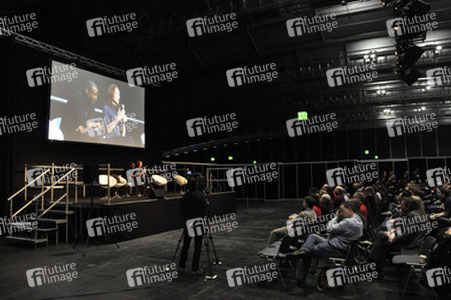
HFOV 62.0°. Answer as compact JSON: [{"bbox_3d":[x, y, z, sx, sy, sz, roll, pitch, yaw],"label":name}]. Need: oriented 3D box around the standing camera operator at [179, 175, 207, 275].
[{"bbox_3d":[-0.575,1.306,6.565,0.490,1.700,0.380,-2,-4,35],"label":"standing camera operator"}]

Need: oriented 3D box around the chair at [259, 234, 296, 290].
[{"bbox_3d":[0.830,1.720,5.930,0.500,0.800,0.460,-2,-4,28],"label":"chair"}]

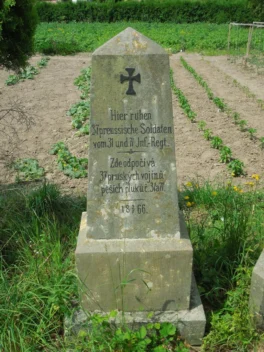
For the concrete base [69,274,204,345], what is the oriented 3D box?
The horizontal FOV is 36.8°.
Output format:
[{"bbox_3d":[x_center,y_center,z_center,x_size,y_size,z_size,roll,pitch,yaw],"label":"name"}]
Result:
[{"bbox_3d":[0.014,0.644,2.082,0.647,0.158,0.482,-1,25,-1],"label":"concrete base"}]

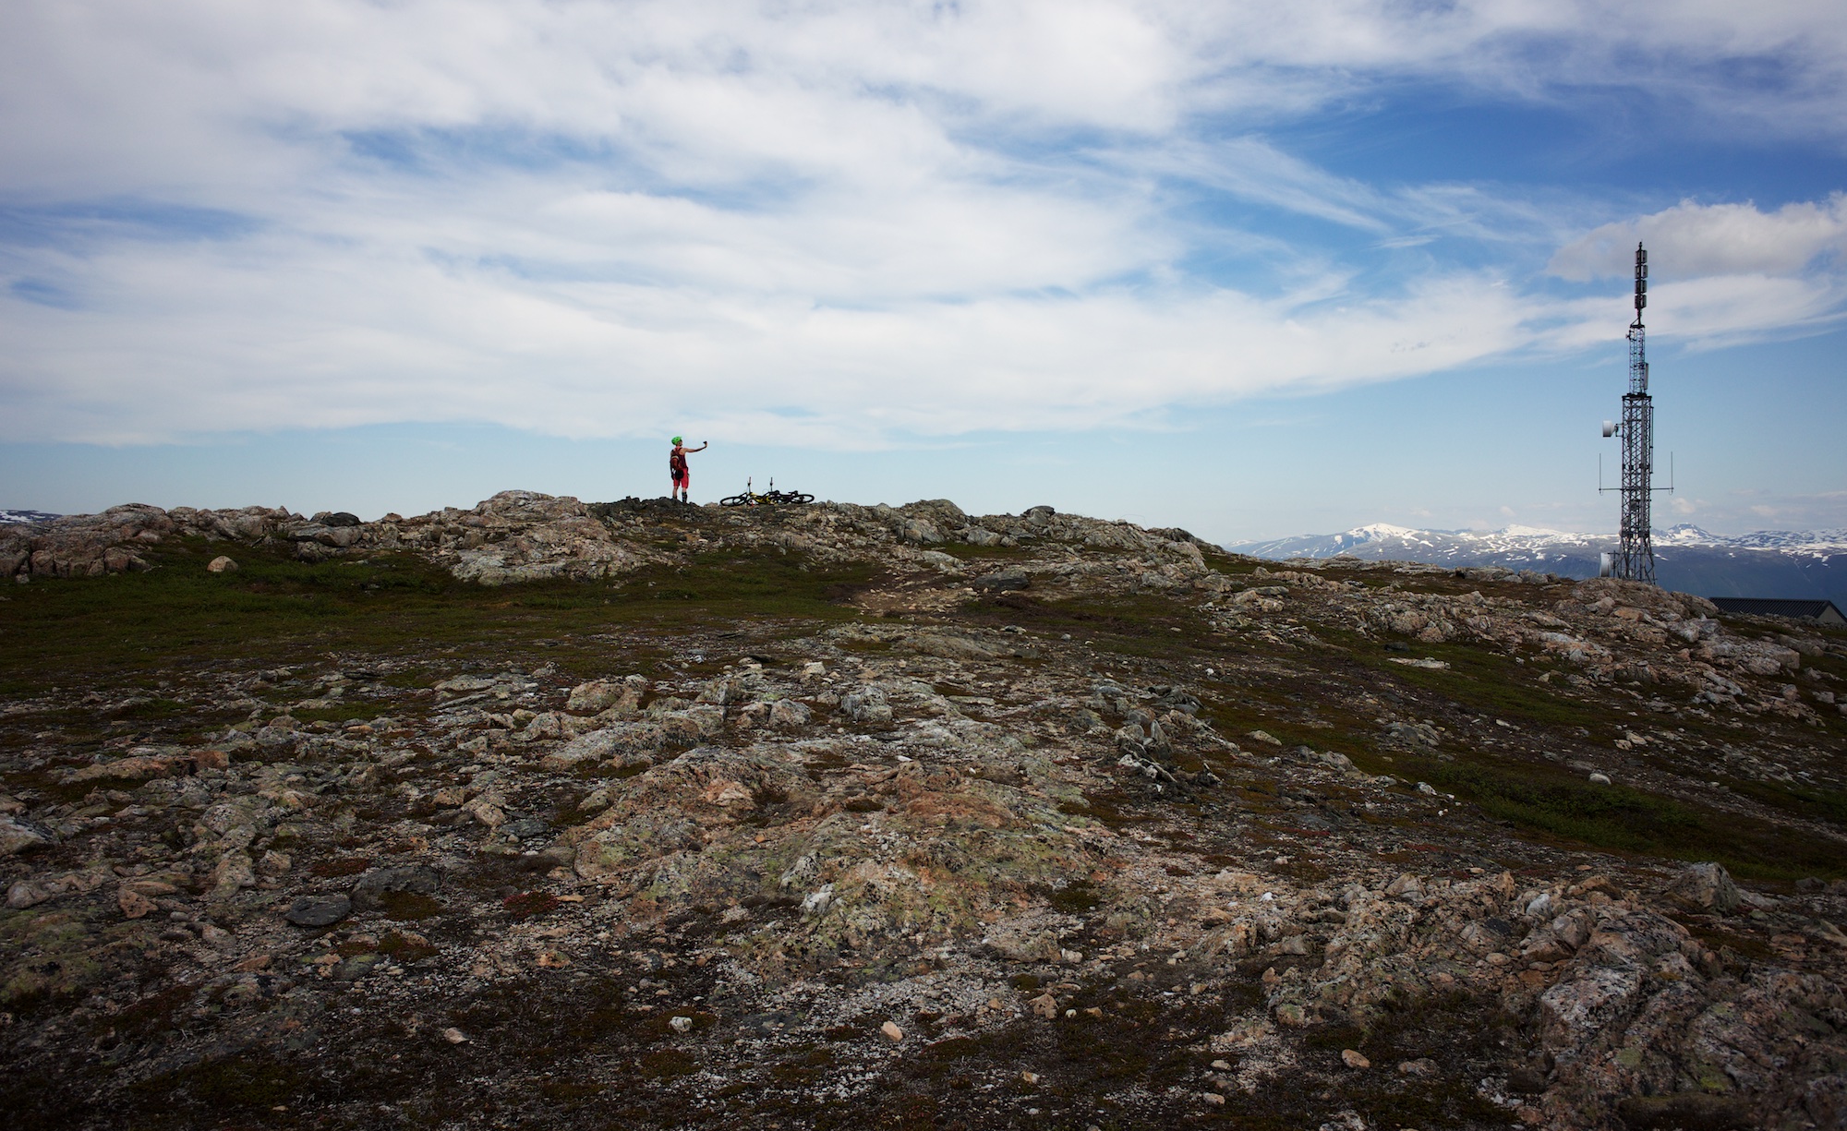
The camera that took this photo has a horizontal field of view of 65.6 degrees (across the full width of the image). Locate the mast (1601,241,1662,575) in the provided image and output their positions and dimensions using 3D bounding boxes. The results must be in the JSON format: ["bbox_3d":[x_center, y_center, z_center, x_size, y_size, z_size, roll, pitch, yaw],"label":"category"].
[{"bbox_3d":[52.924,-11.257,107.000,4.400,25.400,3.200,1,1,25],"label":"mast"}]

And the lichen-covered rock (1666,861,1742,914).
[{"bbox_3d":[4.414,1.823,8.100,0.400,0.260,0.360,1,1,30],"label":"lichen-covered rock"}]

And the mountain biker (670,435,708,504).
[{"bbox_3d":[-6.323,-2.550,38.500,0.780,1.820,0.660,1,1,25],"label":"mountain biker"}]

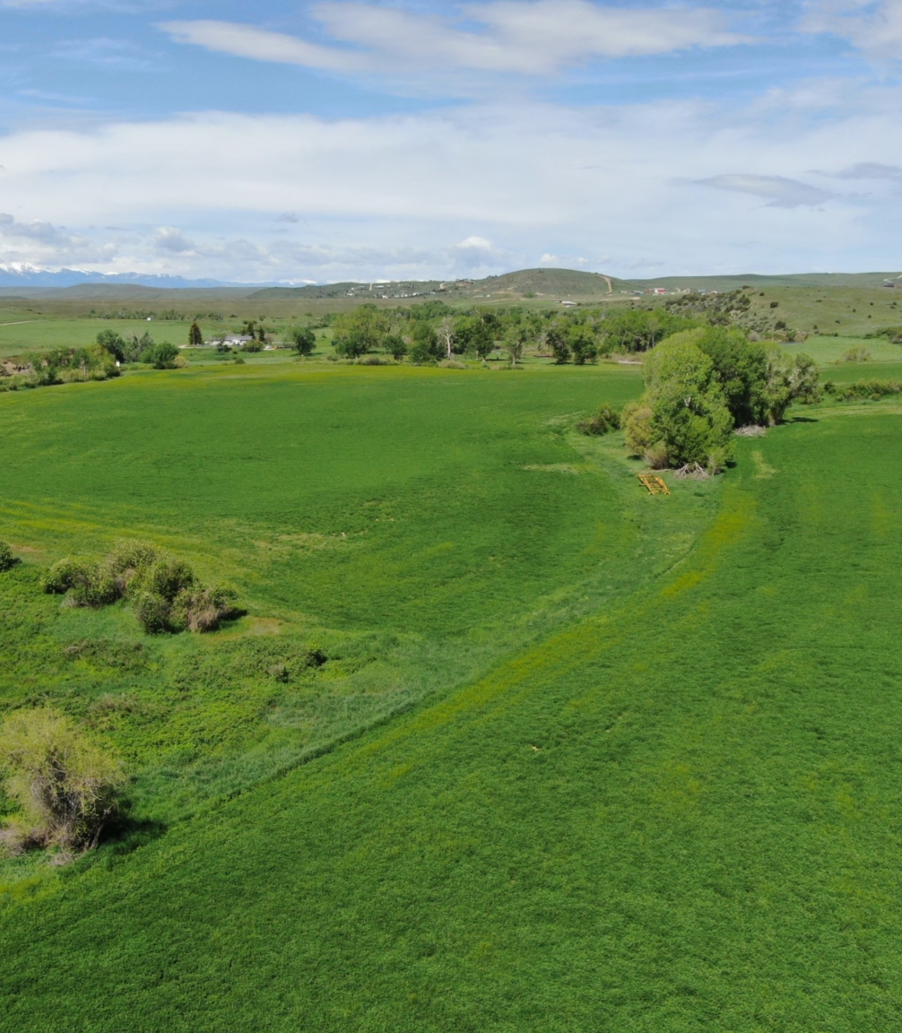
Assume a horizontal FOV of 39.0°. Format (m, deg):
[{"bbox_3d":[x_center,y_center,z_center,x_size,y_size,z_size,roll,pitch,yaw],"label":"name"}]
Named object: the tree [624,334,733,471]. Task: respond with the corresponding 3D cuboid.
[{"bbox_3d":[30.743,-15.480,172.000,14.500,18.000,14.000,2,10,10],"label":"tree"}]

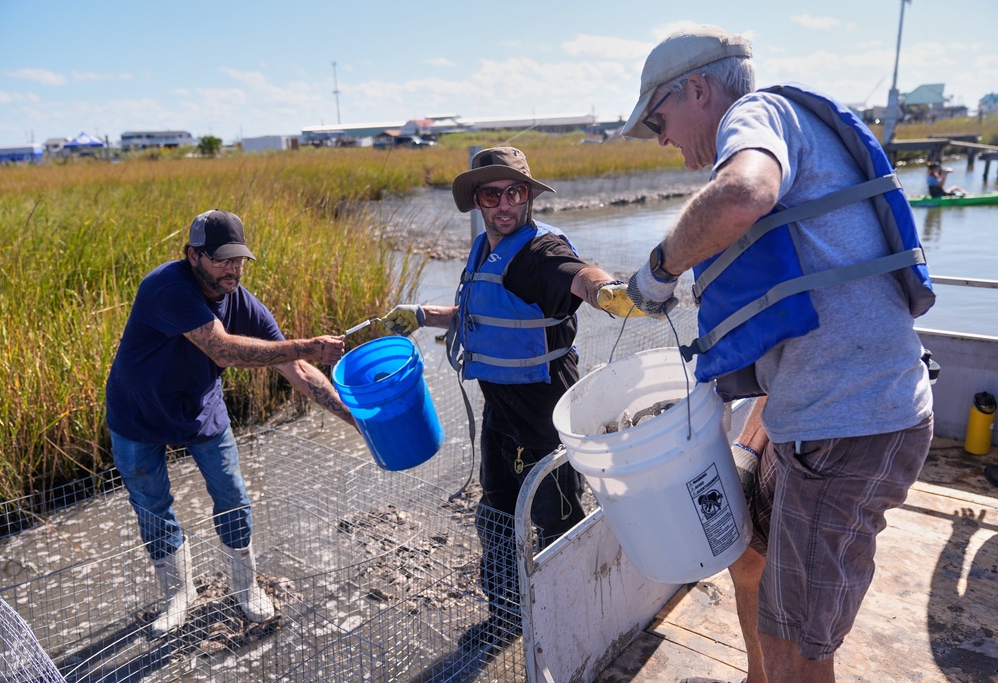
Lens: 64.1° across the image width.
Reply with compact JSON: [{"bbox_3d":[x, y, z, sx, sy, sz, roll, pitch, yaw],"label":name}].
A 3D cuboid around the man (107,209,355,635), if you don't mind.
[{"bbox_3d":[-0.905,0.334,2.817,0.800,1.580,0.680,10,20,40],"label":"man"}]

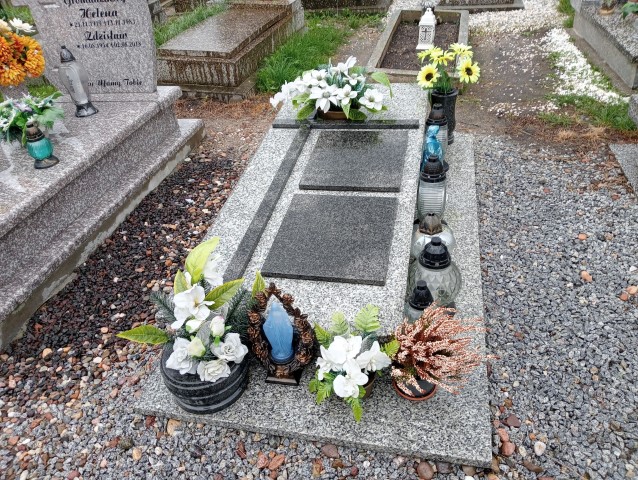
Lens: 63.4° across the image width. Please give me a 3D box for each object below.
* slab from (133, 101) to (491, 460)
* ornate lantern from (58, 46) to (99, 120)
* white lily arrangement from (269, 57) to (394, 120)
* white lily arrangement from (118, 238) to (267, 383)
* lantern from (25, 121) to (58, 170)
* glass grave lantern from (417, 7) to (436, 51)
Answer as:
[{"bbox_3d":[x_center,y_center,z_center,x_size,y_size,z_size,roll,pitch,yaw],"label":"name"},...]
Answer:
[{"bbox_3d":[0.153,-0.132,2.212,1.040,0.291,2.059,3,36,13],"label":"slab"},{"bbox_3d":[-1.270,-0.836,2.720,0.130,0.348,0.130,-19,37,-19],"label":"ornate lantern"},{"bbox_3d":[0.061,-0.752,2.571,0.582,0.250,0.322,3,36,13],"label":"white lily arrangement"},{"bbox_3d":[-0.347,0.209,1.523,0.395,0.333,0.312,3,36,13],"label":"white lily arrangement"},{"bbox_3d":[-1.214,-0.415,2.246,0.106,0.187,0.106,-23,38,-23],"label":"lantern"},{"bbox_3d":[0.929,-1.838,4.478,0.146,0.312,0.146,10,37,21],"label":"glass grave lantern"}]

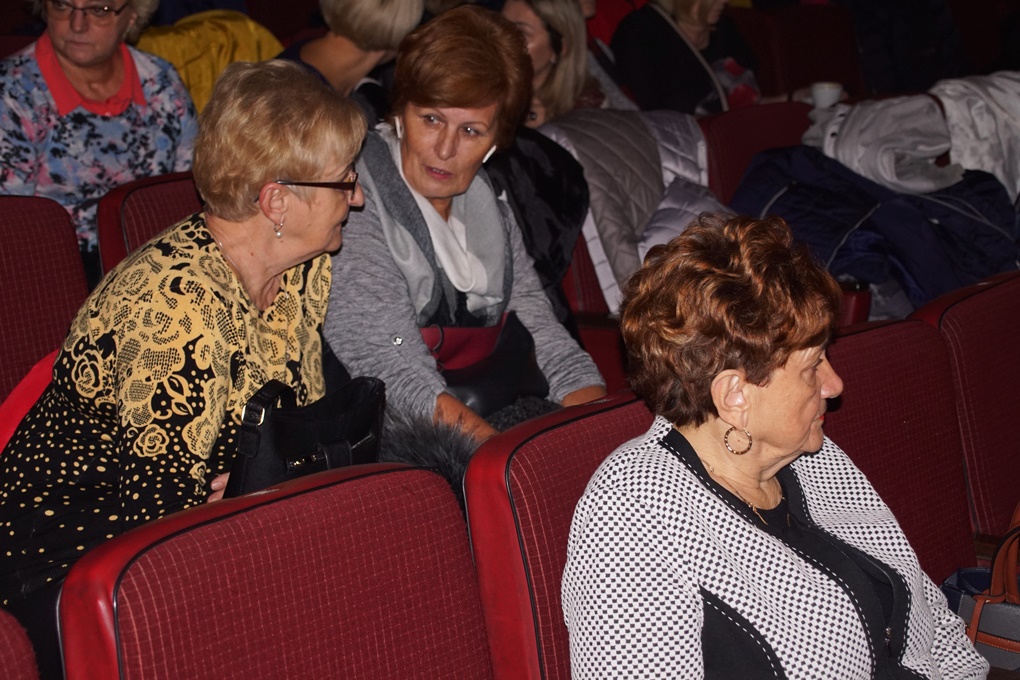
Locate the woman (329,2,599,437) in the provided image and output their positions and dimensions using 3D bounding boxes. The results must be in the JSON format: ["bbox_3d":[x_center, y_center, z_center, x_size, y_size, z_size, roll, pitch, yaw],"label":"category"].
[{"bbox_3d":[0.030,0.070,2.870,0.560,1.160,0.700,-9,14,-39],"label":"woman"}]

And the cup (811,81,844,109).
[{"bbox_3d":[0.769,-0.590,4.600,0.083,0.067,0.081,0,10,0],"label":"cup"}]

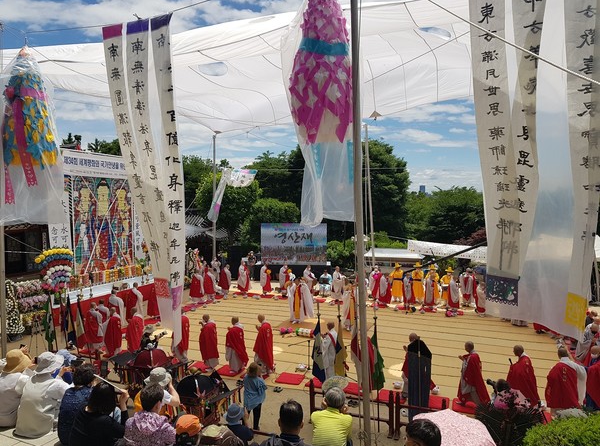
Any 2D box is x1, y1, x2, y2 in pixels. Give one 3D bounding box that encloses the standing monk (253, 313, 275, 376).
[{"bbox_3d":[-1.042,3.439,12.800,0.540,1.681,0.600,3,4,37],"label":"standing monk"}]

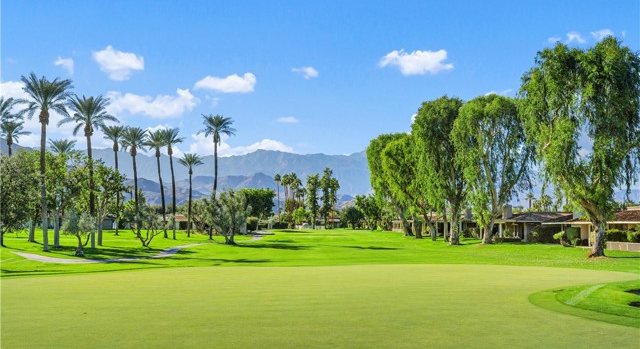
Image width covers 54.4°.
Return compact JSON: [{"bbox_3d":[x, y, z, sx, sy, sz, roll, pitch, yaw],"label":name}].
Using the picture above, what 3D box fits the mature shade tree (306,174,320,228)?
[{"bbox_3d":[-2.089,8.676,200.684,4.340,18.050,4.340,0,-4,-1],"label":"mature shade tree"}]

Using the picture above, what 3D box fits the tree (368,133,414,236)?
[{"bbox_3d":[12.080,1.700,105.130,8.110,17.370,8.110,0,-4,0],"label":"tree"}]

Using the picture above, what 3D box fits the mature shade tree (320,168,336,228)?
[{"bbox_3d":[2.571,7.705,200.758,4.660,20.000,4.660,0,-4,1],"label":"mature shade tree"}]

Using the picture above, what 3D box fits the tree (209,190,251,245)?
[{"bbox_3d":[-10.390,4.910,71.840,4.960,6.360,4.960,0,-4,0],"label":"tree"}]

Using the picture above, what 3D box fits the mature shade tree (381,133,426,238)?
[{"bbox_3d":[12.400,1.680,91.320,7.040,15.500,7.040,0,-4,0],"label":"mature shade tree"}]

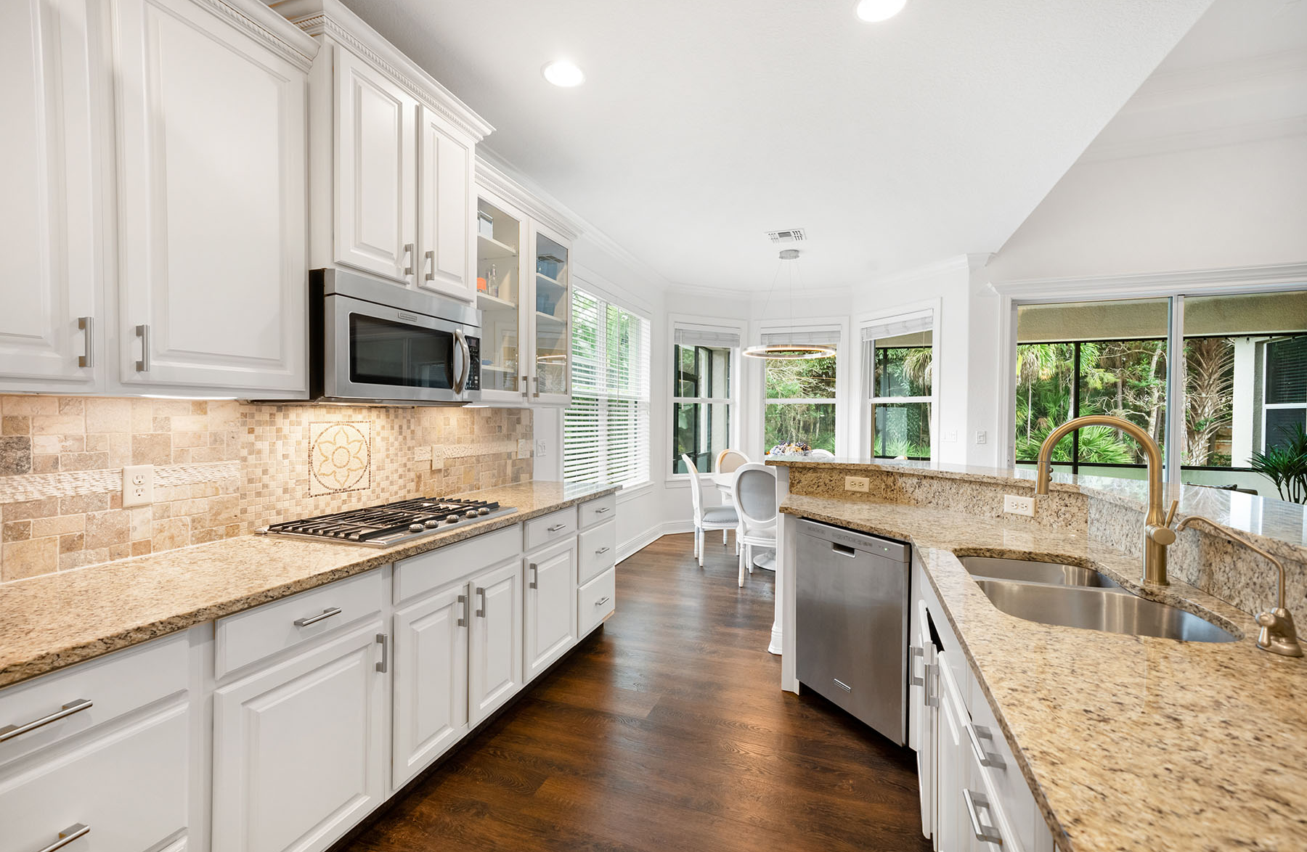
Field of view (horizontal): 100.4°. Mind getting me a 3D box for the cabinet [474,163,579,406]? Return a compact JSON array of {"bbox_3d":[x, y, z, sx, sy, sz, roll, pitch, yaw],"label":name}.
[{"bbox_3d":[-0.859,-0.690,3.158,0.380,1.140,1.120,0,1,19],"label":"cabinet"}]

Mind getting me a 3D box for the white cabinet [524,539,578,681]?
[{"bbox_3d":[-0.769,0.888,2.830,0.580,0.580,0.550,0,1,19],"label":"white cabinet"}]

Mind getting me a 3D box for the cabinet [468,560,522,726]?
[{"bbox_3d":[-0.921,0.890,2.381,0.580,0.585,0.382,0,1,19],"label":"cabinet"}]

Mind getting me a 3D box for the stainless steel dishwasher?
[{"bbox_3d":[1.084,0.854,2.435,0.600,0.830,0.600,0,1,-27],"label":"stainless steel dishwasher"}]

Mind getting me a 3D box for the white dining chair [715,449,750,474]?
[{"bbox_3d":[0.942,0.755,5.966,0.500,0.980,0.600,0,1,-7],"label":"white dining chair"}]

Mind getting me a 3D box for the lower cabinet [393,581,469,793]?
[{"bbox_3d":[-1.044,0.894,2.021,0.580,0.585,0.380,0,1,19],"label":"lower cabinet"}]

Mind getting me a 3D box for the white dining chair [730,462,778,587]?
[{"bbox_3d":[0.908,0.784,4.321,0.500,0.980,0.600,1,1,29],"label":"white dining chair"}]

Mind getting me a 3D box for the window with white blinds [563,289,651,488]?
[{"bbox_3d":[-0.344,-0.257,5.036,0.100,1.760,2.030,0,1,19],"label":"window with white blinds"}]

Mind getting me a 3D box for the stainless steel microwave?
[{"bbox_3d":[-1.104,-0.315,2.210,0.430,0.420,0.760,1,1,20],"label":"stainless steel microwave"}]

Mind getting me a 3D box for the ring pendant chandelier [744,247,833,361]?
[{"bbox_3d":[1.265,-1.158,5.069,0.870,0.990,0.870,0,1,0],"label":"ring pendant chandelier"}]

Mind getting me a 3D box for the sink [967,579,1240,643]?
[{"bbox_3d":[0.984,0.528,1.255,0.430,0.220,0.390,0,1,19],"label":"sink"}]

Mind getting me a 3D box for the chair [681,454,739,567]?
[{"bbox_3d":[0.565,0.777,5.097,0.600,1.000,0.500,0,1,-5],"label":"chair"}]

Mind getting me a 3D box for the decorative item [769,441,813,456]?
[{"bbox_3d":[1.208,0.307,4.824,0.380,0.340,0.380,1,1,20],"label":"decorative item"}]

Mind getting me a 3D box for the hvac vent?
[{"bbox_3d":[1.098,-1.537,4.445,0.300,0.030,0.270,1,1,20],"label":"hvac vent"}]

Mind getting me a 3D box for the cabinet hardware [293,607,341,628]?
[{"bbox_3d":[-0.911,0.518,1.482,0.034,0.014,0.120,0,1,19],"label":"cabinet hardware"}]

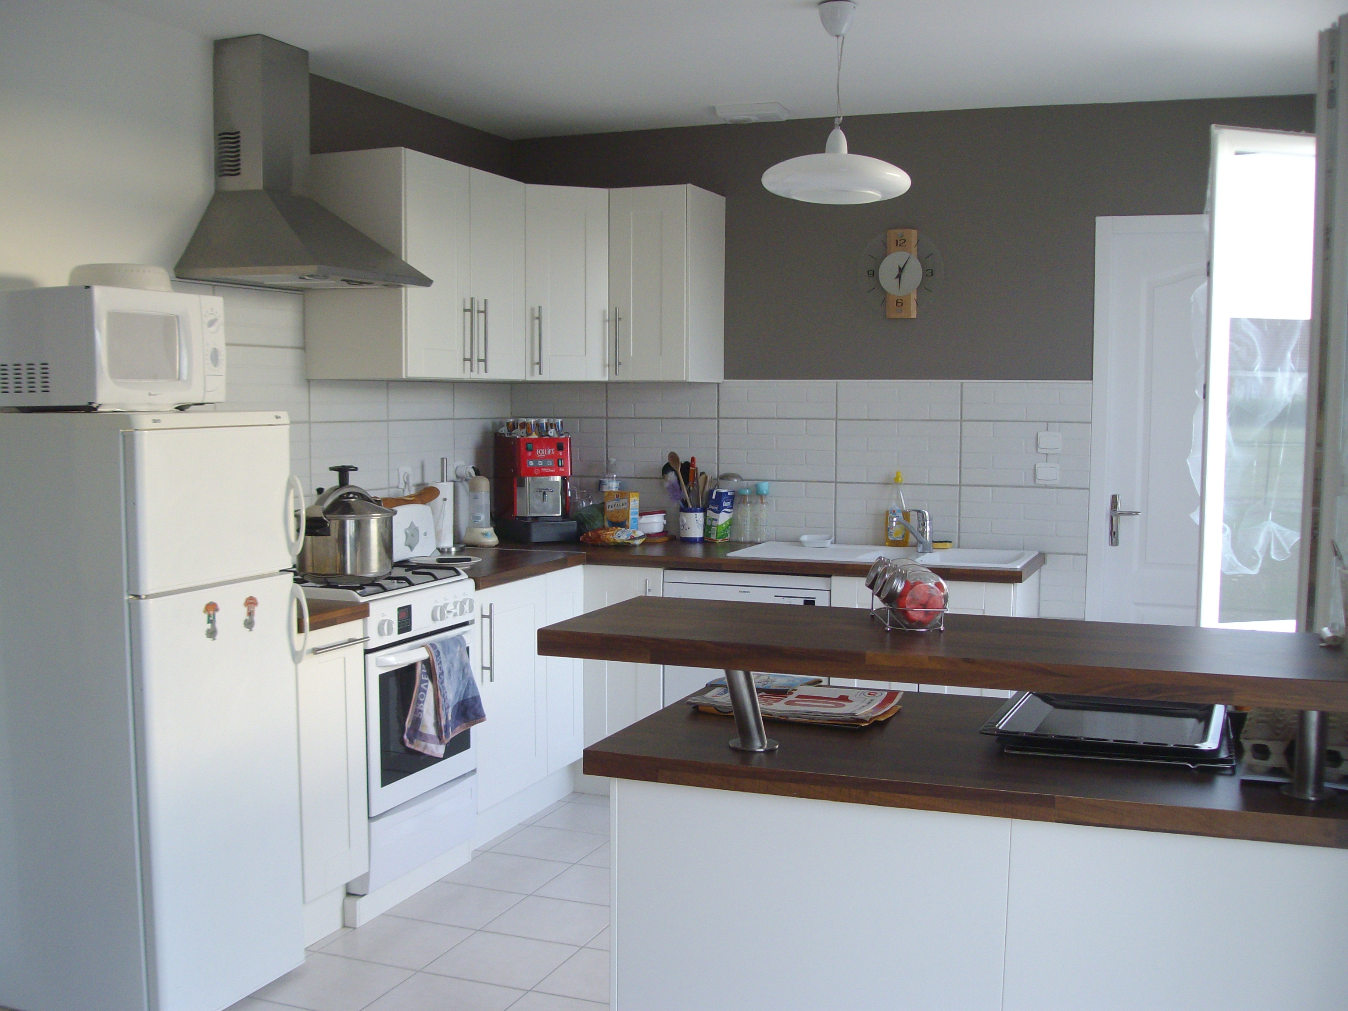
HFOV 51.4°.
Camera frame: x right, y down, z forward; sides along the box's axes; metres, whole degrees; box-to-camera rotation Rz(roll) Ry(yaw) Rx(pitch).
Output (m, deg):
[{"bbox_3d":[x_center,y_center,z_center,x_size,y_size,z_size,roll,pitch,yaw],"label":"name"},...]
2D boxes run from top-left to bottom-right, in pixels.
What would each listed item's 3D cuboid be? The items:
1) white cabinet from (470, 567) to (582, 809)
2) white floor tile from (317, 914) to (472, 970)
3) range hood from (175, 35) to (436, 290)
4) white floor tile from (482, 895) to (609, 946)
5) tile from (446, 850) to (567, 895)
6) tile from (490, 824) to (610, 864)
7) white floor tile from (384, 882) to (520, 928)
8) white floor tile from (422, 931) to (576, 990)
[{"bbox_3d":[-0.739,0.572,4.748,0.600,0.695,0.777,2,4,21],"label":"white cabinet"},{"bbox_3d":[-0.719,1.148,3.677,0.299,0.010,0.299,2,4,21],"label":"white floor tile"},{"bbox_3d":[-1.042,-0.978,4.003,0.482,0.706,0.596,2,4,21],"label":"range hood"},{"bbox_3d":[-0.327,1.141,3.842,0.299,0.010,0.299,2,4,21],"label":"white floor tile"},{"bbox_3d":[-0.502,1.114,4.235,0.299,0.010,0.299,2,4,21],"label":"tile"},{"bbox_3d":[-0.393,1.095,4.514,0.299,0.010,0.299,2,4,21],"label":"tile"},{"bbox_3d":[-0.611,1.131,3.956,0.299,0.010,0.299,2,4,21],"label":"white floor tile"},{"bbox_3d":[-0.436,1.159,3.563,0.299,0.010,0.299,2,4,21],"label":"white floor tile"}]

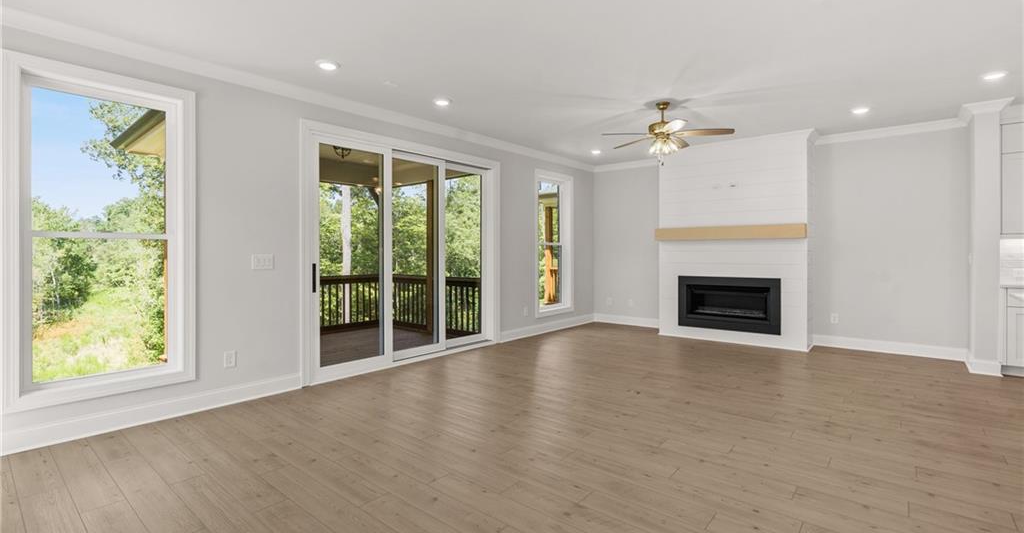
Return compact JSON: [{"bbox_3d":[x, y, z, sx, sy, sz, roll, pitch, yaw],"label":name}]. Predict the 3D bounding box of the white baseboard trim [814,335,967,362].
[{"bbox_3d":[4.609,0.998,5.640,1.430,0.145,0.018,1,2,41],"label":"white baseboard trim"}]

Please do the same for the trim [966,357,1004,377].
[{"bbox_3d":[4.823,1.030,4.632,0.225,0.145,0.020,1,2,41],"label":"trim"}]

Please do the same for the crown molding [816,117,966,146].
[{"bbox_3d":[4.583,-1.625,5.611,1.440,0.095,0.090,1,2,41],"label":"crown molding"}]

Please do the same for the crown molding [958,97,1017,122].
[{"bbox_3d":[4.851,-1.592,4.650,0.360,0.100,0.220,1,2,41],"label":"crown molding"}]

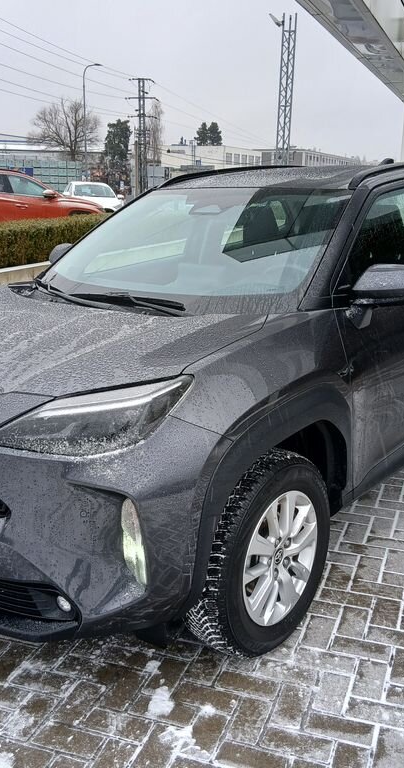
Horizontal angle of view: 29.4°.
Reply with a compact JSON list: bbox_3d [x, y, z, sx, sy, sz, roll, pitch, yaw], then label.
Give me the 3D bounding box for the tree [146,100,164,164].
[{"bbox_3d":[-6.011,-30.670,100.413,2.265,11.935,2.265,-2,16,-3],"label":"tree"}]

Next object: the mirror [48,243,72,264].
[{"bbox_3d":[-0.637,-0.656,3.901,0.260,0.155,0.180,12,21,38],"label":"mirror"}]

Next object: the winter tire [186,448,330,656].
[{"bbox_3d":[0.186,0.557,2.613,0.220,0.670,0.670,12,21,38],"label":"winter tire"}]

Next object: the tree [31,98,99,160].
[{"bbox_3d":[-16.962,-29.139,95.607,8.141,11.938,8.141,-3,16,-9],"label":"tree"}]

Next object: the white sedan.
[{"bbox_3d":[-3.808,-6.221,26.601,1.820,1.440,4.400,-5,17,-14],"label":"white sedan"}]

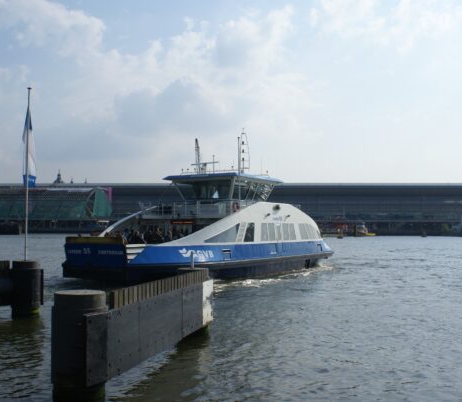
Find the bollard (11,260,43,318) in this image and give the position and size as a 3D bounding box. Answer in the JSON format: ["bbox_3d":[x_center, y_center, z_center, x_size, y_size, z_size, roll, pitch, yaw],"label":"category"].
[{"bbox_3d":[-7.820,3.406,25.000,1.120,2.220,1.120,1,-2,-18],"label":"bollard"}]

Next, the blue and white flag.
[{"bbox_3d":[-7.840,-2.090,25.200,0.540,3.230,0.350,1,-2,-18],"label":"blue and white flag"}]

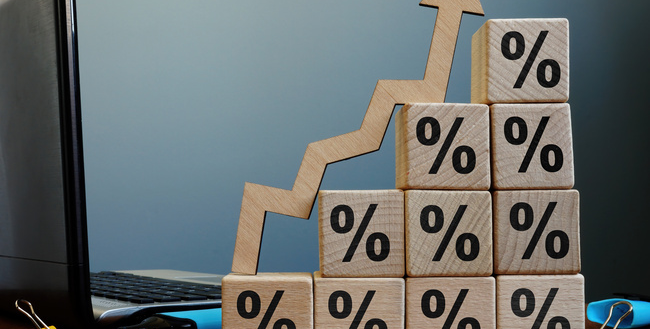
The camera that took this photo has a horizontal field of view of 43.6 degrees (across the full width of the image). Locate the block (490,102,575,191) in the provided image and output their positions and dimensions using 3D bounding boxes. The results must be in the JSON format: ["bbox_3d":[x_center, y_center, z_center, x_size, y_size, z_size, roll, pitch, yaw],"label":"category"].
[{"bbox_3d":[0.105,-0.008,0.435,0.041,0.044,0.044,0,-2,-1],"label":"block"}]

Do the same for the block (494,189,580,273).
[{"bbox_3d":[0.108,0.035,0.435,0.044,0.043,0.044,0,-2,-1],"label":"block"}]

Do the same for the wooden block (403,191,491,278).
[{"bbox_3d":[0.062,0.036,0.432,0.044,0.043,0.044,0,-2,-1],"label":"wooden block"}]

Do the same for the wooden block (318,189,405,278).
[{"bbox_3d":[0.019,0.036,0.431,0.042,0.044,0.044,0,-2,-1],"label":"wooden block"}]

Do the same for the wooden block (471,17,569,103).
[{"bbox_3d":[0.104,-0.052,0.435,0.041,0.043,0.044,0,-2,-1],"label":"wooden block"}]

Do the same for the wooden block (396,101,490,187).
[{"bbox_3d":[0.062,-0.008,0.434,0.043,0.044,0.044,0,-2,-1],"label":"wooden block"}]

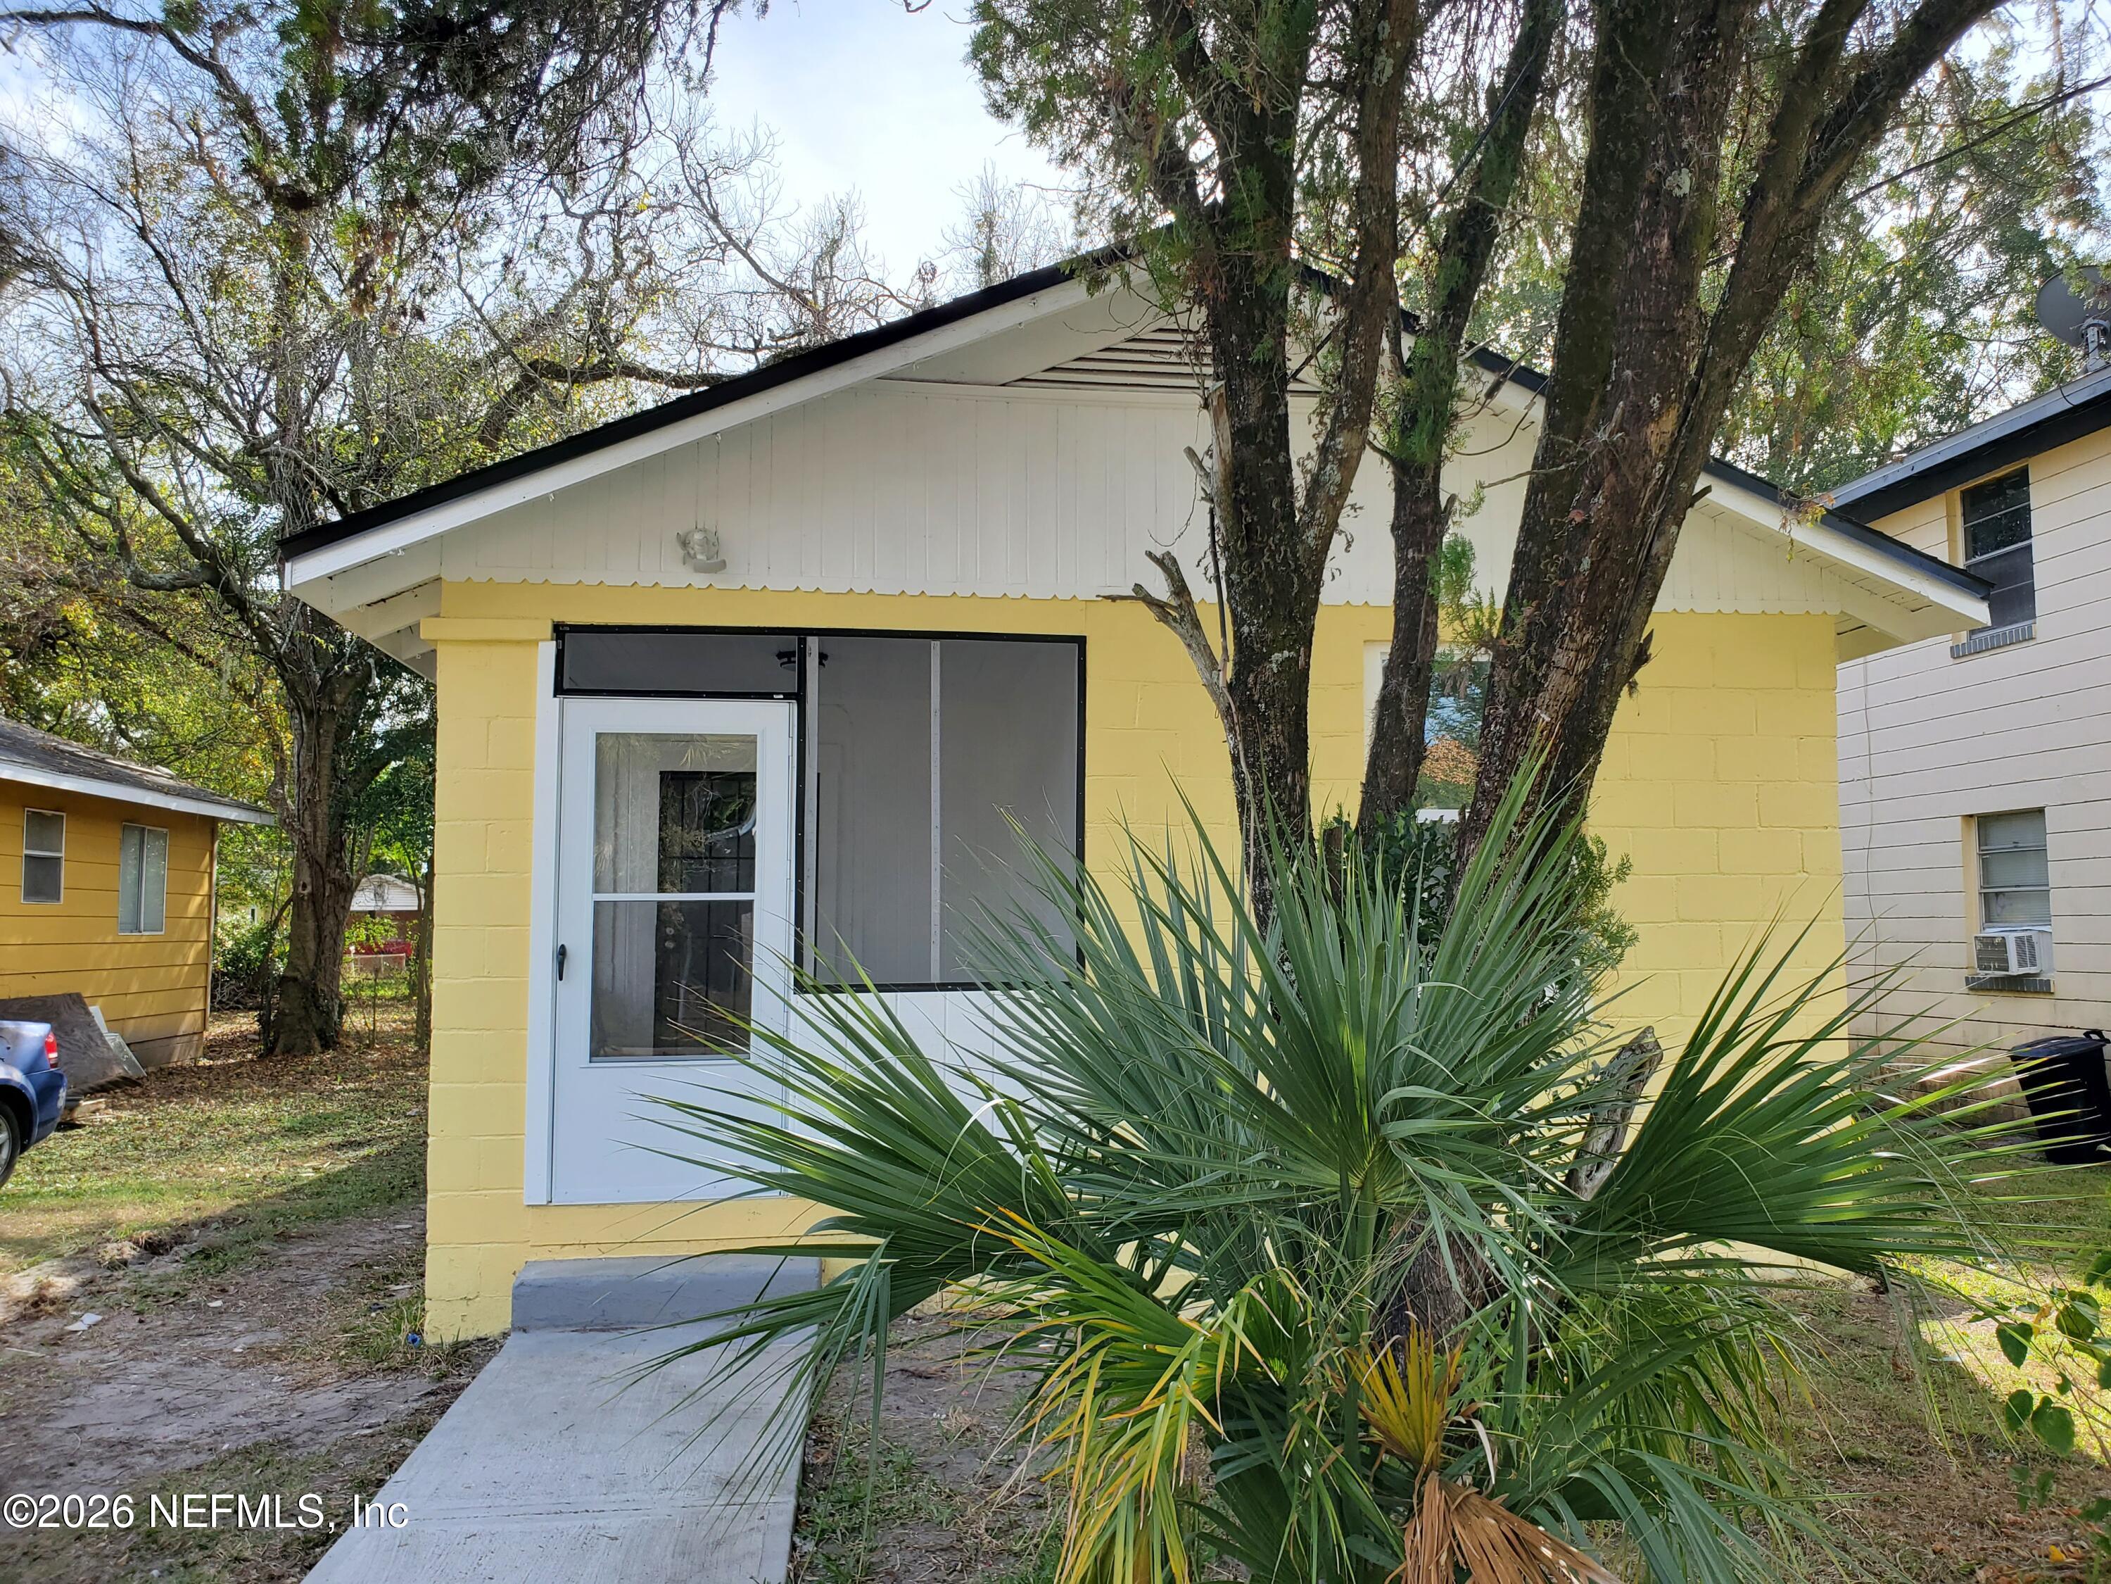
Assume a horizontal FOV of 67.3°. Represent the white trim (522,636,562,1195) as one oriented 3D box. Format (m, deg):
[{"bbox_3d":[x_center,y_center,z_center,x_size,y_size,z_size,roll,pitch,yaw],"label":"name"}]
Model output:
[{"bbox_3d":[-2.005,0.505,6.204,0.090,2.200,0.030,0,-3,-8],"label":"white trim"}]

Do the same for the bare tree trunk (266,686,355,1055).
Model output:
[{"bbox_3d":[-8.970,0.934,19.100,0.900,4.400,0.850,0,-3,-8],"label":"bare tree trunk"}]

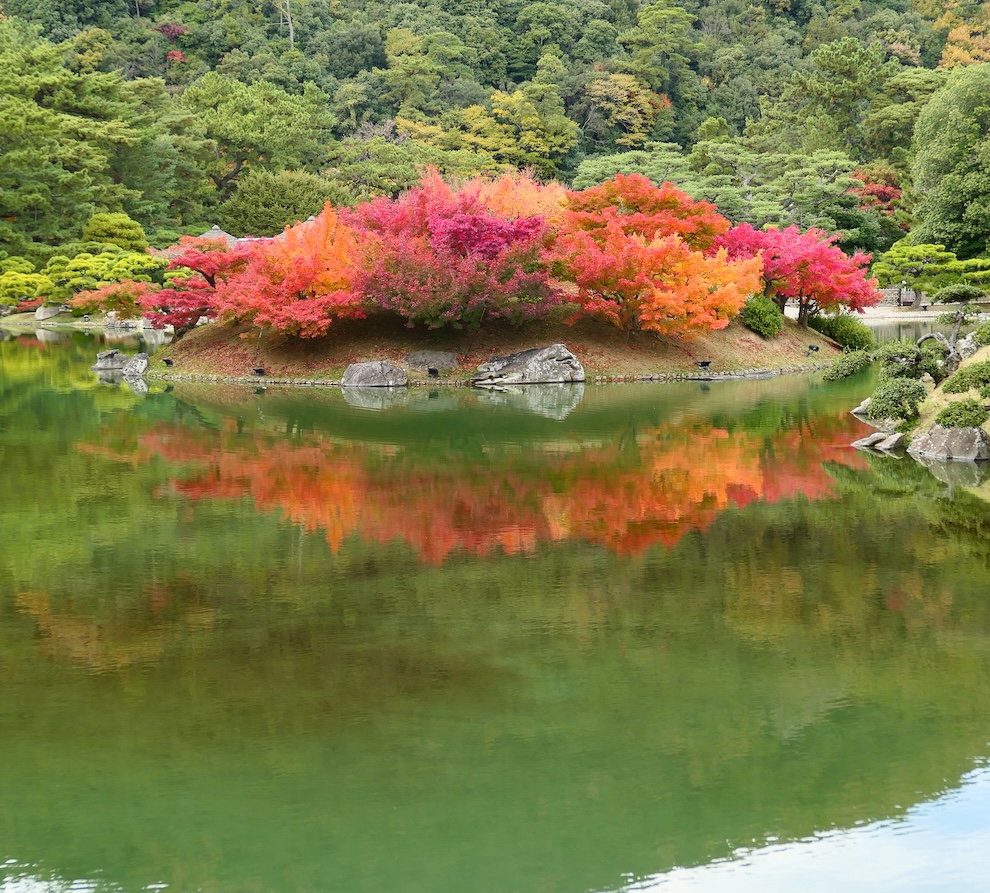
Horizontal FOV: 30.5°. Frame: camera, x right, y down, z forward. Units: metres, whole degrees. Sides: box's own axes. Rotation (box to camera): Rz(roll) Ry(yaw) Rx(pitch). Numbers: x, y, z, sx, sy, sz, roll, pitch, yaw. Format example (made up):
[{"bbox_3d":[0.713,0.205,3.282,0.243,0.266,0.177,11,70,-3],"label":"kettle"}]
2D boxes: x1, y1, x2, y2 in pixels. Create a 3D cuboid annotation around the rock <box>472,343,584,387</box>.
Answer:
[{"bbox_3d":[1.073,-2.652,58.850,3.620,1.450,1.900,0,6,0],"label":"rock"}]

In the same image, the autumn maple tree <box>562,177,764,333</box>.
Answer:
[{"bbox_3d":[5.609,-6.628,62.650,6.800,5.340,6.000,0,6,0],"label":"autumn maple tree"}]

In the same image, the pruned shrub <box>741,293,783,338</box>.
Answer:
[{"bbox_3d":[9.740,-4.815,66.363,1.560,1.680,1.500,0,6,0],"label":"pruned shrub"}]

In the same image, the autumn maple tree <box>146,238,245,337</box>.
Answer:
[{"bbox_3d":[-10.892,-5.759,65.760,3.750,3.510,3.400,0,6,0],"label":"autumn maple tree"}]

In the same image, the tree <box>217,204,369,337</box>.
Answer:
[{"bbox_3d":[-6.998,-6.093,62.707,5.150,4.480,4.900,0,6,0],"label":"tree"}]

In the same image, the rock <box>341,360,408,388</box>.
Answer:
[{"bbox_3d":[-3.890,-2.337,58.481,2.160,0.910,1.350,0,6,0],"label":"rock"}]

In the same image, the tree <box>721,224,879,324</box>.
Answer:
[{"bbox_3d":[11.805,-6.663,70.189,6.160,3.750,5.500,0,6,0],"label":"tree"}]

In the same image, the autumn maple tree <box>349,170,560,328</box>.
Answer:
[{"bbox_3d":[-1.435,-6.989,64.120,7.280,5.380,6.300,0,6,0],"label":"autumn maple tree"}]

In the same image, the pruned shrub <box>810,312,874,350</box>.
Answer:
[{"bbox_3d":[13.561,-4.511,70.921,2.520,1.440,2.100,0,6,0],"label":"pruned shrub"}]

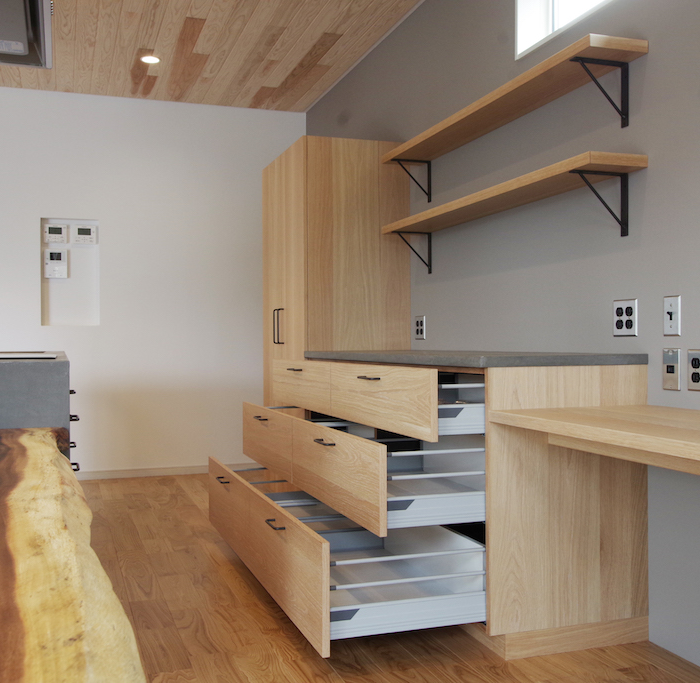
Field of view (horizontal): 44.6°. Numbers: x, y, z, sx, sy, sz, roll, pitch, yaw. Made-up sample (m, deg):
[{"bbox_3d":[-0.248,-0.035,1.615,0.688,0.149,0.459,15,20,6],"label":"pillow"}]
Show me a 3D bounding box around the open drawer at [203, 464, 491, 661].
[{"bbox_3d":[-0.134,0.667,3.107,0.506,0.295,1.795,0,0,-18],"label":"open drawer"}]

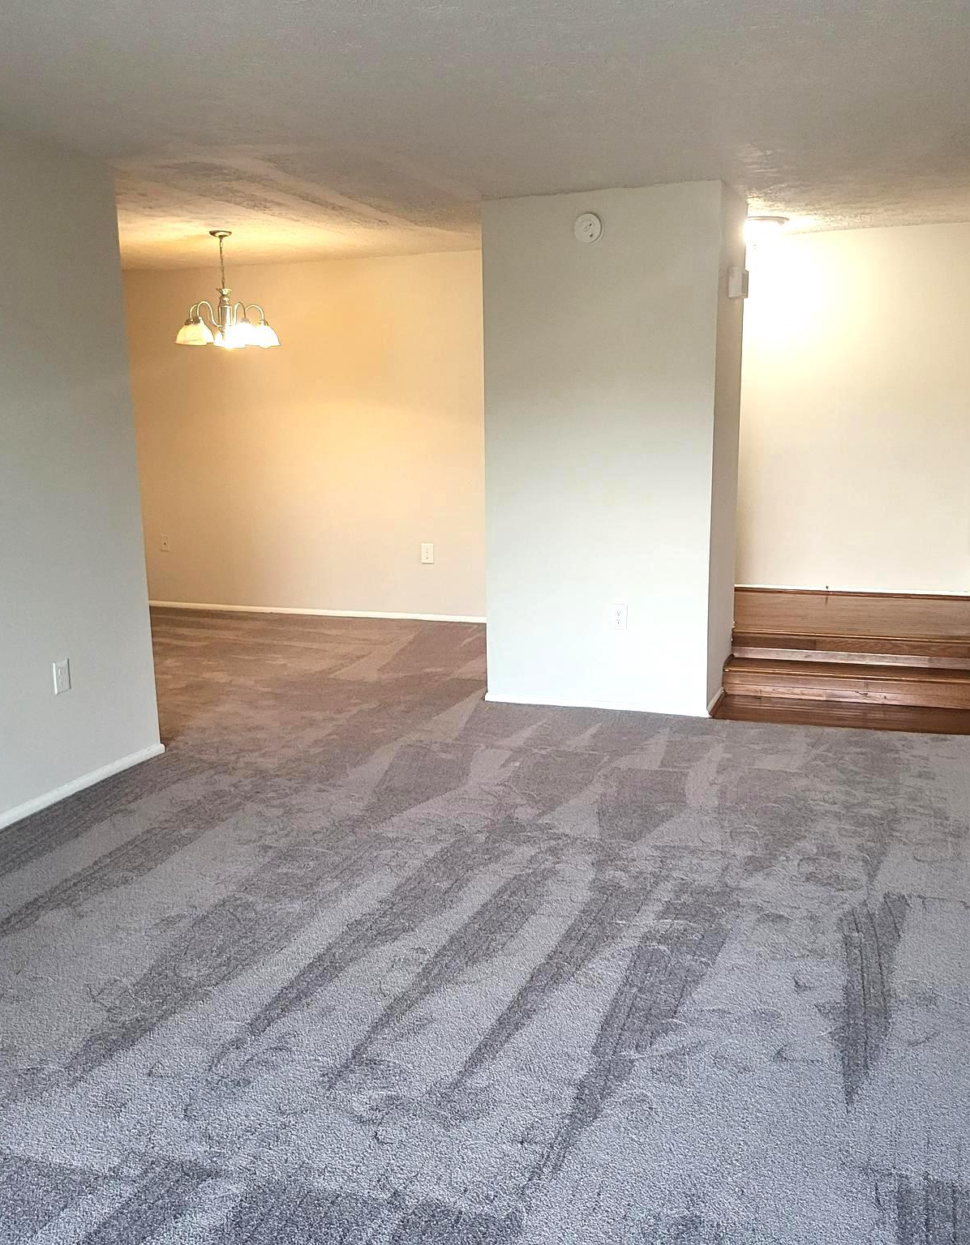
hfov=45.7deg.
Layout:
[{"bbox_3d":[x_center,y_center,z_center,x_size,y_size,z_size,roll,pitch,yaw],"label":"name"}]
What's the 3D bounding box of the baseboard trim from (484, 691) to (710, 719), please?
[{"bbox_3d":[0.539,0.410,5.700,1.125,0.055,0.018,3,12,20],"label":"baseboard trim"}]

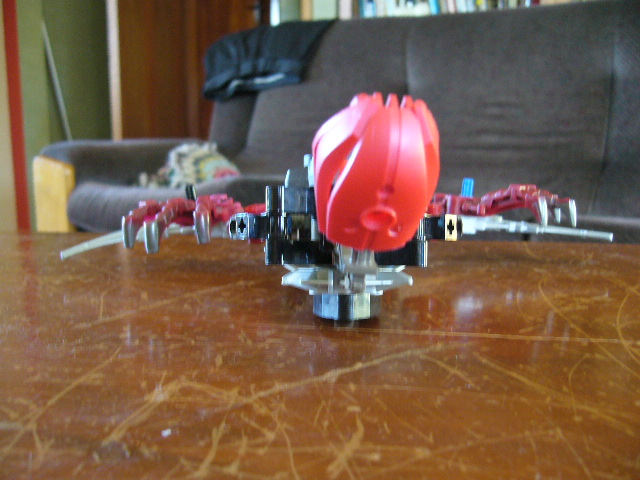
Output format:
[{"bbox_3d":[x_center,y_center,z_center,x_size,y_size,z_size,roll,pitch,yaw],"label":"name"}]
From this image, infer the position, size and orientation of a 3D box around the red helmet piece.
[{"bbox_3d":[0.016,-0.020,0.183,0.036,0.046,0.031,5,3,-7],"label":"red helmet piece"}]

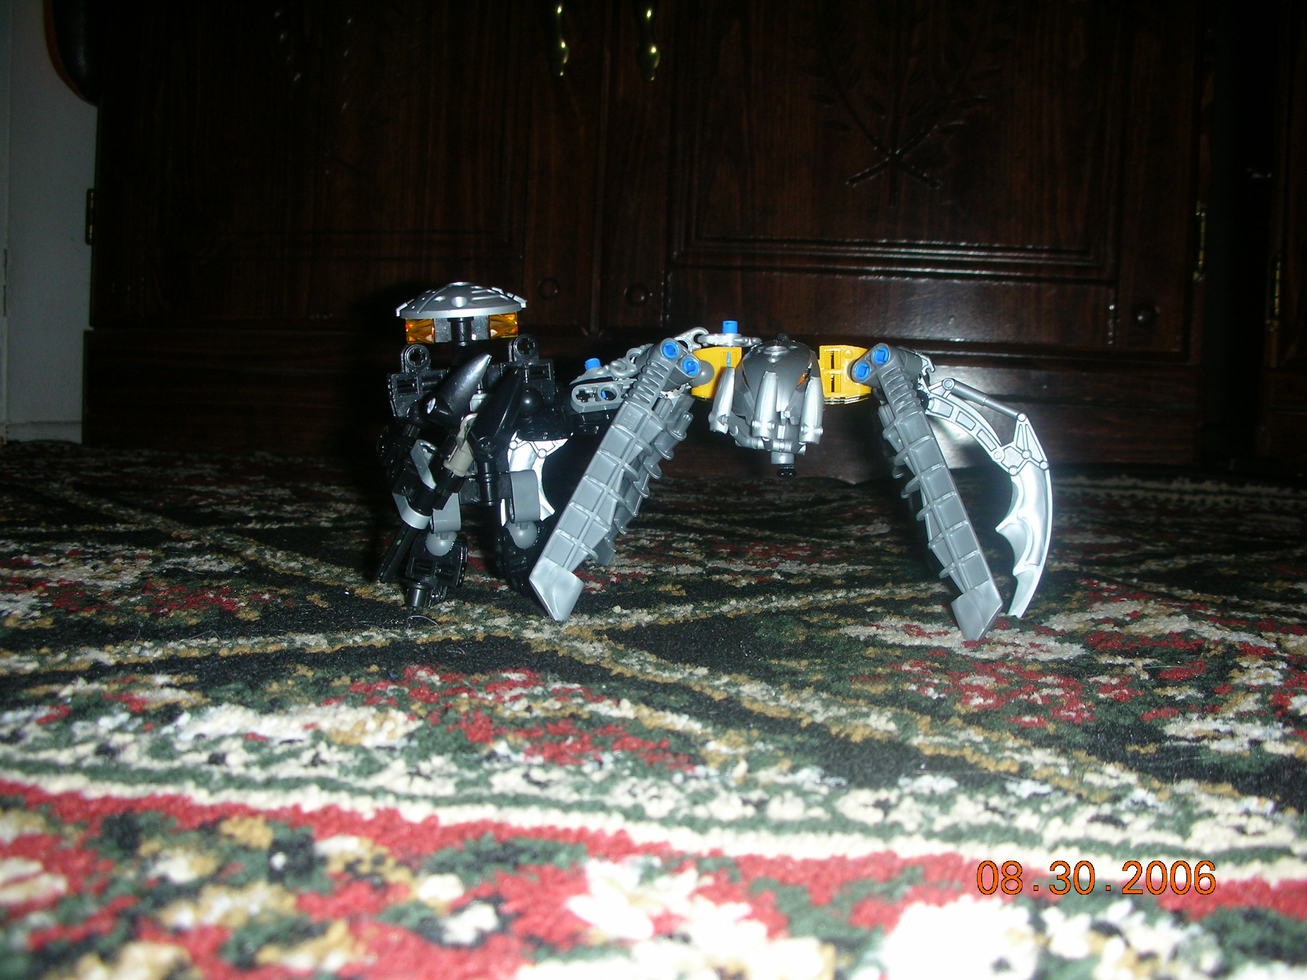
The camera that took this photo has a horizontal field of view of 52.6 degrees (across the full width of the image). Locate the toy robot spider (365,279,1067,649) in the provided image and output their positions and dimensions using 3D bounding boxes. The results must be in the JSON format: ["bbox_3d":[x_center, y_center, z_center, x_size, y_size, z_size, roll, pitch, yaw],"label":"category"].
[{"bbox_3d":[0.024,-0.013,0.429,0.211,0.096,0.136,3,4,5],"label":"toy robot spider"}]

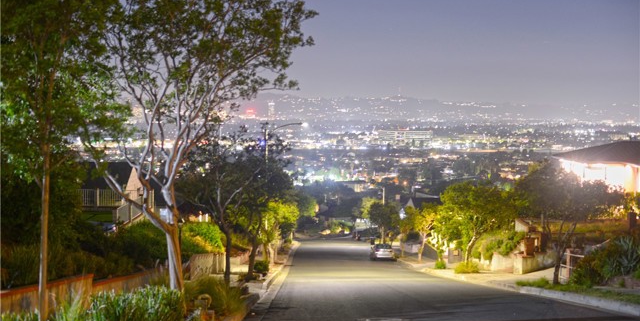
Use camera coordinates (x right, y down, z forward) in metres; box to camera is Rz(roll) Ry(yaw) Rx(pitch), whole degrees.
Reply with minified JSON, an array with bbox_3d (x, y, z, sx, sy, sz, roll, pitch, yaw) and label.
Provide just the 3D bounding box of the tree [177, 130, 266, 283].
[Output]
[{"bbox_3d":[-3.770,1.820,34.000,3.520,5.940,3.420,0,3,0],"label":"tree"}]

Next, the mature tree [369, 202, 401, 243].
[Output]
[{"bbox_3d":[7.770,7.590,107.000,3.860,5.540,3.740,0,3,0],"label":"mature tree"}]

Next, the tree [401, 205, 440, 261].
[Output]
[{"bbox_3d":[8.410,6.170,75.000,3.210,4.900,3.110,0,3,0],"label":"tree"}]

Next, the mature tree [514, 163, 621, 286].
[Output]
[{"bbox_3d":[9.800,2.440,35.000,4.260,4.890,4.130,0,3,0],"label":"mature tree"}]

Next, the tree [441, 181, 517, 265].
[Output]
[{"bbox_3d":[9.760,4.000,55.000,4.830,5.510,4.690,0,3,0],"label":"tree"}]

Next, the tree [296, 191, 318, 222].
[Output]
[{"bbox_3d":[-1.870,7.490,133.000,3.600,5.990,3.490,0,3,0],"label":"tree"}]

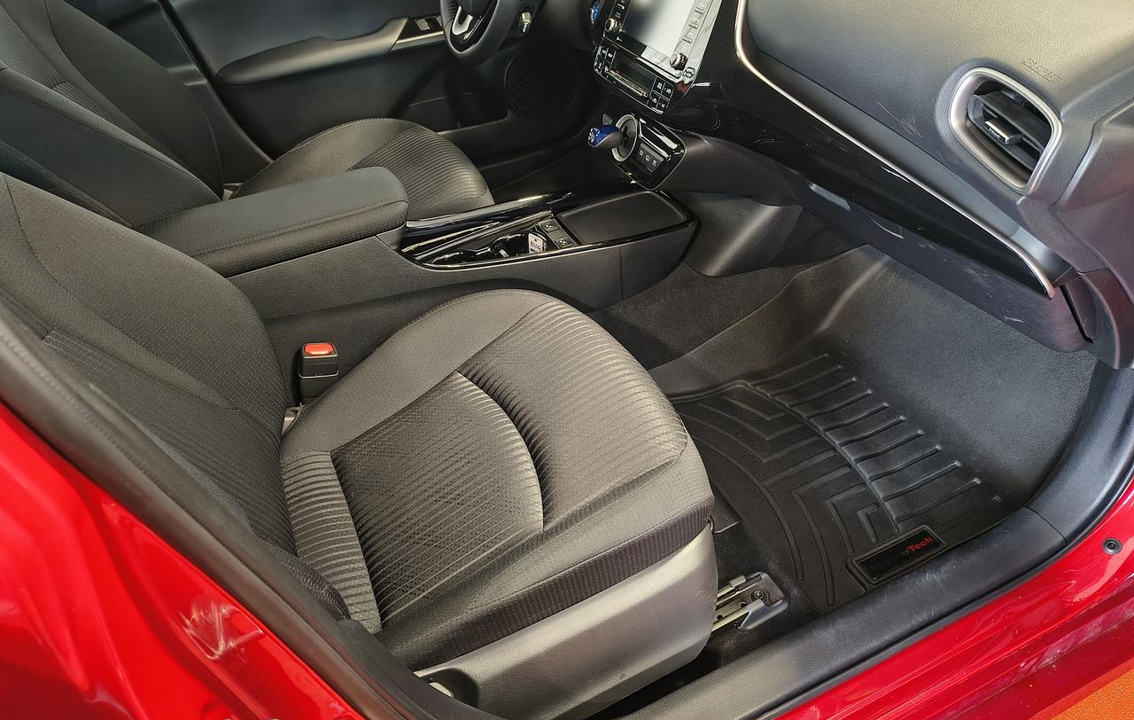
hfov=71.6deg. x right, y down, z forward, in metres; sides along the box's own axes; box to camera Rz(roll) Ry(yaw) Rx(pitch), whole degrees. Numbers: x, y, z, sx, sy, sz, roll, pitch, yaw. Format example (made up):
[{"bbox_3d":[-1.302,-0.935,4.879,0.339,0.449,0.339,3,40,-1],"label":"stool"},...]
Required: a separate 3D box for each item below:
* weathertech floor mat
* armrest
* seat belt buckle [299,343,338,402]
[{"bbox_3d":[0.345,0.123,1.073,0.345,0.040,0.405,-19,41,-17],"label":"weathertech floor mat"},{"bbox_3d":[-0.394,-0.178,1.022,0.355,0.055,0.163,-19,41,-17],"label":"armrest"},{"bbox_3d":[-0.325,0.016,1.030,0.045,0.073,0.029,-6,36,-27],"label":"seat belt buckle"}]

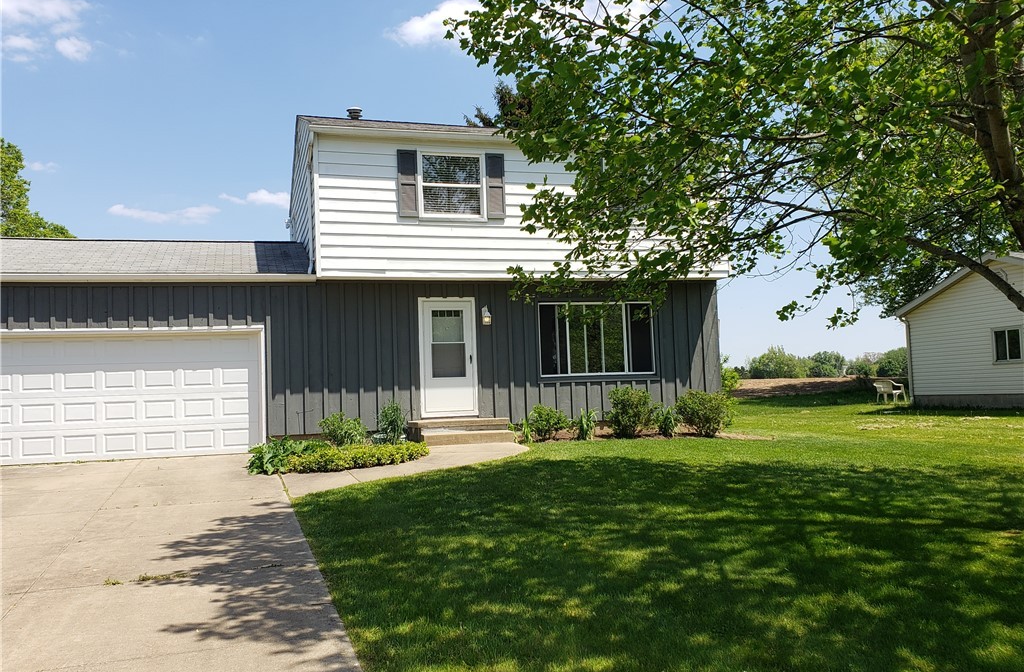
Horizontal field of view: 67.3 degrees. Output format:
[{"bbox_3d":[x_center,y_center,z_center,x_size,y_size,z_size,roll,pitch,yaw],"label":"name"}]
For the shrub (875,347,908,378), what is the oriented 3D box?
[{"bbox_3d":[32.567,2.274,66.000,3.200,2.800,2.900,-4,-4,26],"label":"shrub"}]

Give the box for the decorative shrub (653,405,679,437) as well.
[{"bbox_3d":[2.814,1.549,14.100,0.470,0.570,0.440,-1,-4,-15],"label":"decorative shrub"}]

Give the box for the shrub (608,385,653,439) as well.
[{"bbox_3d":[2.142,1.383,13.900,0.860,0.920,0.800,-1,-4,-15],"label":"shrub"}]

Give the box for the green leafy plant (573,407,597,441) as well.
[{"bbox_3d":[1.287,1.553,13.650,0.430,0.580,0.400,-2,-4,0],"label":"green leafy plant"}]

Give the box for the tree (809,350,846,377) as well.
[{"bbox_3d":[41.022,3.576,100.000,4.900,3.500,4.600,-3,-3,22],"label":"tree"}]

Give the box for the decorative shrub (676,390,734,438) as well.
[{"bbox_3d":[3.585,1.454,14.250,1.060,0.880,0.950,-1,-4,-15],"label":"decorative shrub"}]

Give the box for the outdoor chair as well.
[{"bbox_3d":[12.271,1.780,25.000,0.720,0.790,0.640,-2,-4,-2],"label":"outdoor chair"}]

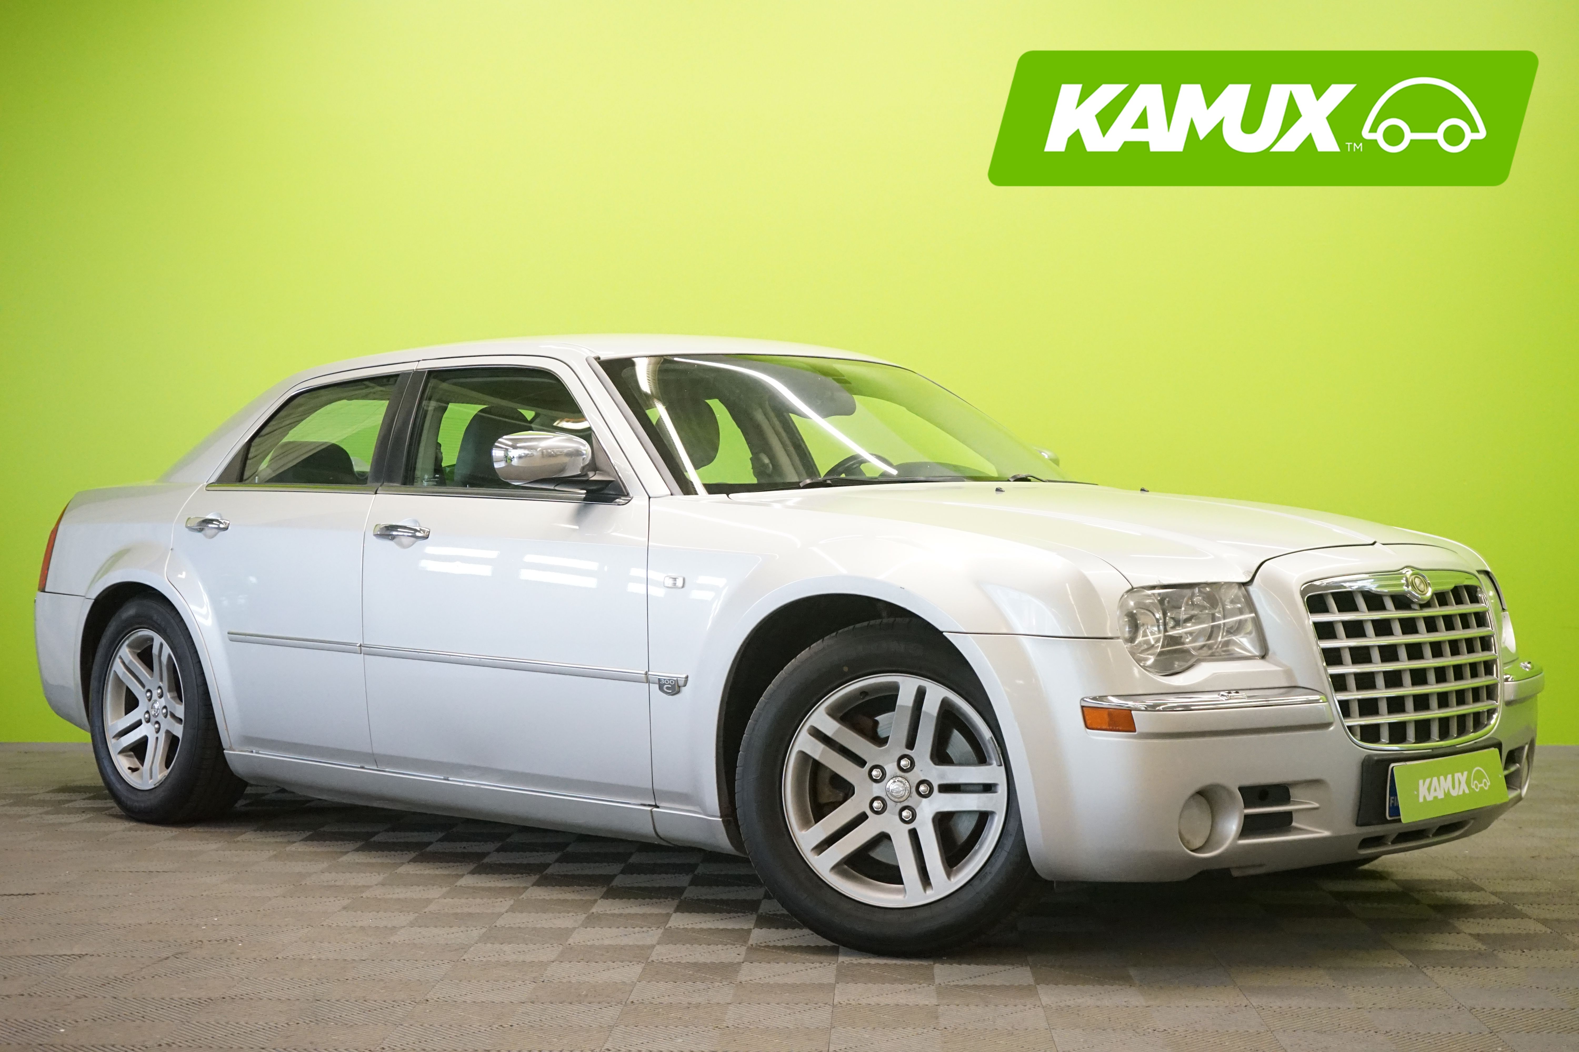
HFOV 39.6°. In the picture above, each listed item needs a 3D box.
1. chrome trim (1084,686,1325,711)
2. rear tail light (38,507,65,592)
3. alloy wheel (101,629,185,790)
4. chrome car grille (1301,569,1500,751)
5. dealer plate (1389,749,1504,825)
[{"bbox_3d":[0.828,0.342,4.345,0.547,0.048,0.136,0,0,-32],"label":"chrome trim"},{"bbox_3d":[-2.519,0.071,7.569,0.140,0.310,0.190,0,0,33],"label":"rear tail light"},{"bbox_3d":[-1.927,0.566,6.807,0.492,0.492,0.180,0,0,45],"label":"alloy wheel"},{"bbox_3d":[1.358,0.288,4.736,0.110,0.385,0.800,0,0,44],"label":"chrome car grille"},{"bbox_3d":[1.402,0.547,4.644,0.450,0.118,0.030,0,-9,-45],"label":"dealer plate"}]

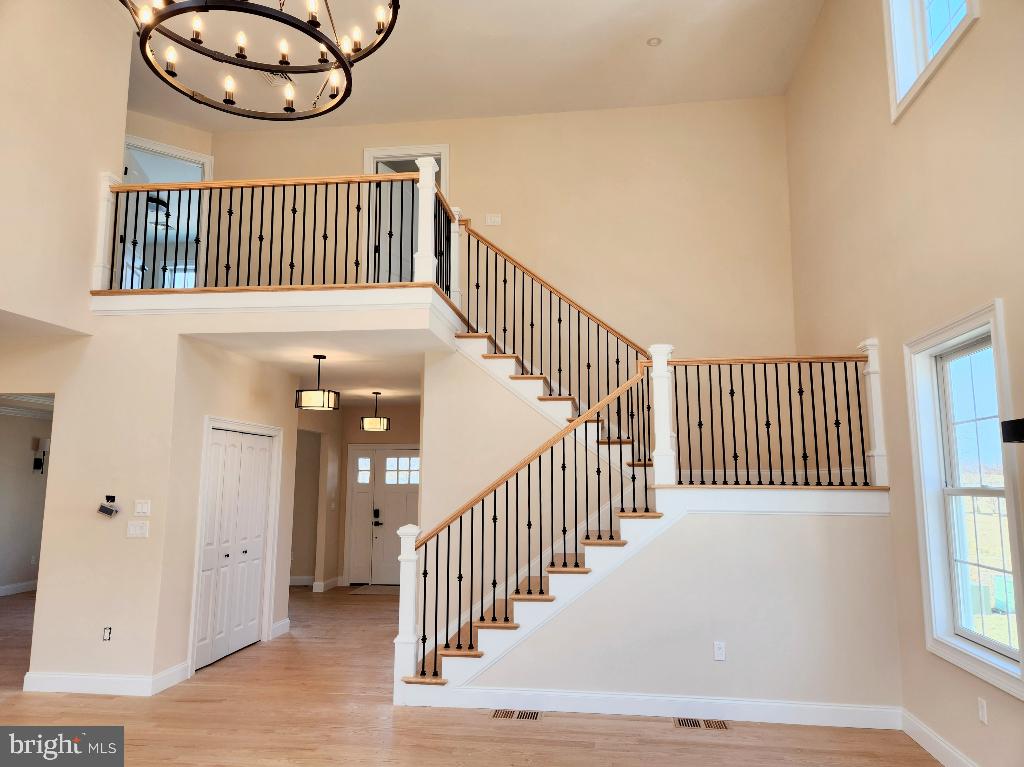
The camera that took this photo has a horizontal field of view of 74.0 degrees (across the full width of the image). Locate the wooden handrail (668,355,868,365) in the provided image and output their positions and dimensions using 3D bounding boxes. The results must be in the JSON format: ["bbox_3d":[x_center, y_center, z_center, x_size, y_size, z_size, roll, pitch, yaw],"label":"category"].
[{"bbox_3d":[1.855,-0.169,4.944,1.380,0.058,0.062,0,-8,7],"label":"wooden handrail"}]

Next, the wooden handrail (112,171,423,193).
[{"bbox_3d":[-2.066,-1.641,5.603,2.680,0.058,0.062,-1,-8,7],"label":"wooden handrail"}]

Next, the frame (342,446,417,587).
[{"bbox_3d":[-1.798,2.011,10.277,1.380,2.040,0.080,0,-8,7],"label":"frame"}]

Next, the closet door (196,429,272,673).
[{"bbox_3d":[-2.567,1.470,6.326,0.040,2.020,1.200,0,-8,7],"label":"closet door"}]

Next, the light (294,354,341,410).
[{"bbox_3d":[-1.803,-0.014,6.348,0.430,0.490,0.430,-1,-8,7],"label":"light"}]

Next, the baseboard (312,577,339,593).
[{"bbox_3d":[-2.694,2.919,9.885,0.150,0.143,0.550,-1,-8,7],"label":"baseboard"}]

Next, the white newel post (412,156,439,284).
[{"bbox_3d":[-0.669,-1.278,5.379,0.170,1.030,0.170,-1,-8,7],"label":"white newel post"}]

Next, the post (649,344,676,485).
[{"bbox_3d":[1.115,0.224,5.036,0.172,1.035,0.172,-1,-8,7],"label":"post"}]

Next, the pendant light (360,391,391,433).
[{"bbox_3d":[-1.817,0.383,9.118,0.415,0.520,0.415,0,-8,7],"label":"pendant light"}]

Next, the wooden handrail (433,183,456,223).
[{"bbox_3d":[-0.607,-1.587,5.938,0.062,0.058,0.900,-1,-8,7],"label":"wooden handrail"}]

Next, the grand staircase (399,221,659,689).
[{"bbox_3d":[0.265,0.494,5.948,1.980,3.900,1.930,0,-8,7],"label":"grand staircase"}]

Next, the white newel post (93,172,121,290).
[{"bbox_3d":[-3.339,-1.245,5.691,0.175,1.030,0.175,0,-8,7],"label":"white newel post"}]

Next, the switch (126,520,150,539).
[{"bbox_3d":[-2.872,1.121,5.226,0.175,0.120,0.012,0,-8,7],"label":"switch"}]

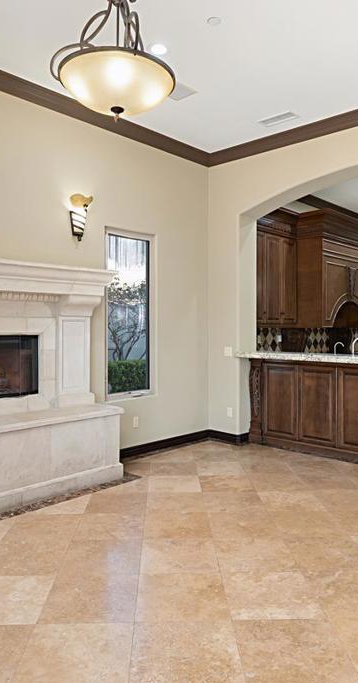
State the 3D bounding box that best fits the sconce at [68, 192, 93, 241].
[{"bbox_3d":[-0.909,-1.150,4.516,0.140,0.425,0.220,2,3,43],"label":"sconce"}]

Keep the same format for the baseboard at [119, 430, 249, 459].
[{"bbox_3d":[0.016,1.172,5.342,0.520,0.125,1.810,2,2,43],"label":"baseboard"}]

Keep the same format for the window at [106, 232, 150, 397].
[{"bbox_3d":[-0.528,-0.274,5.126,0.100,1.720,0.670,2,3,43],"label":"window"}]

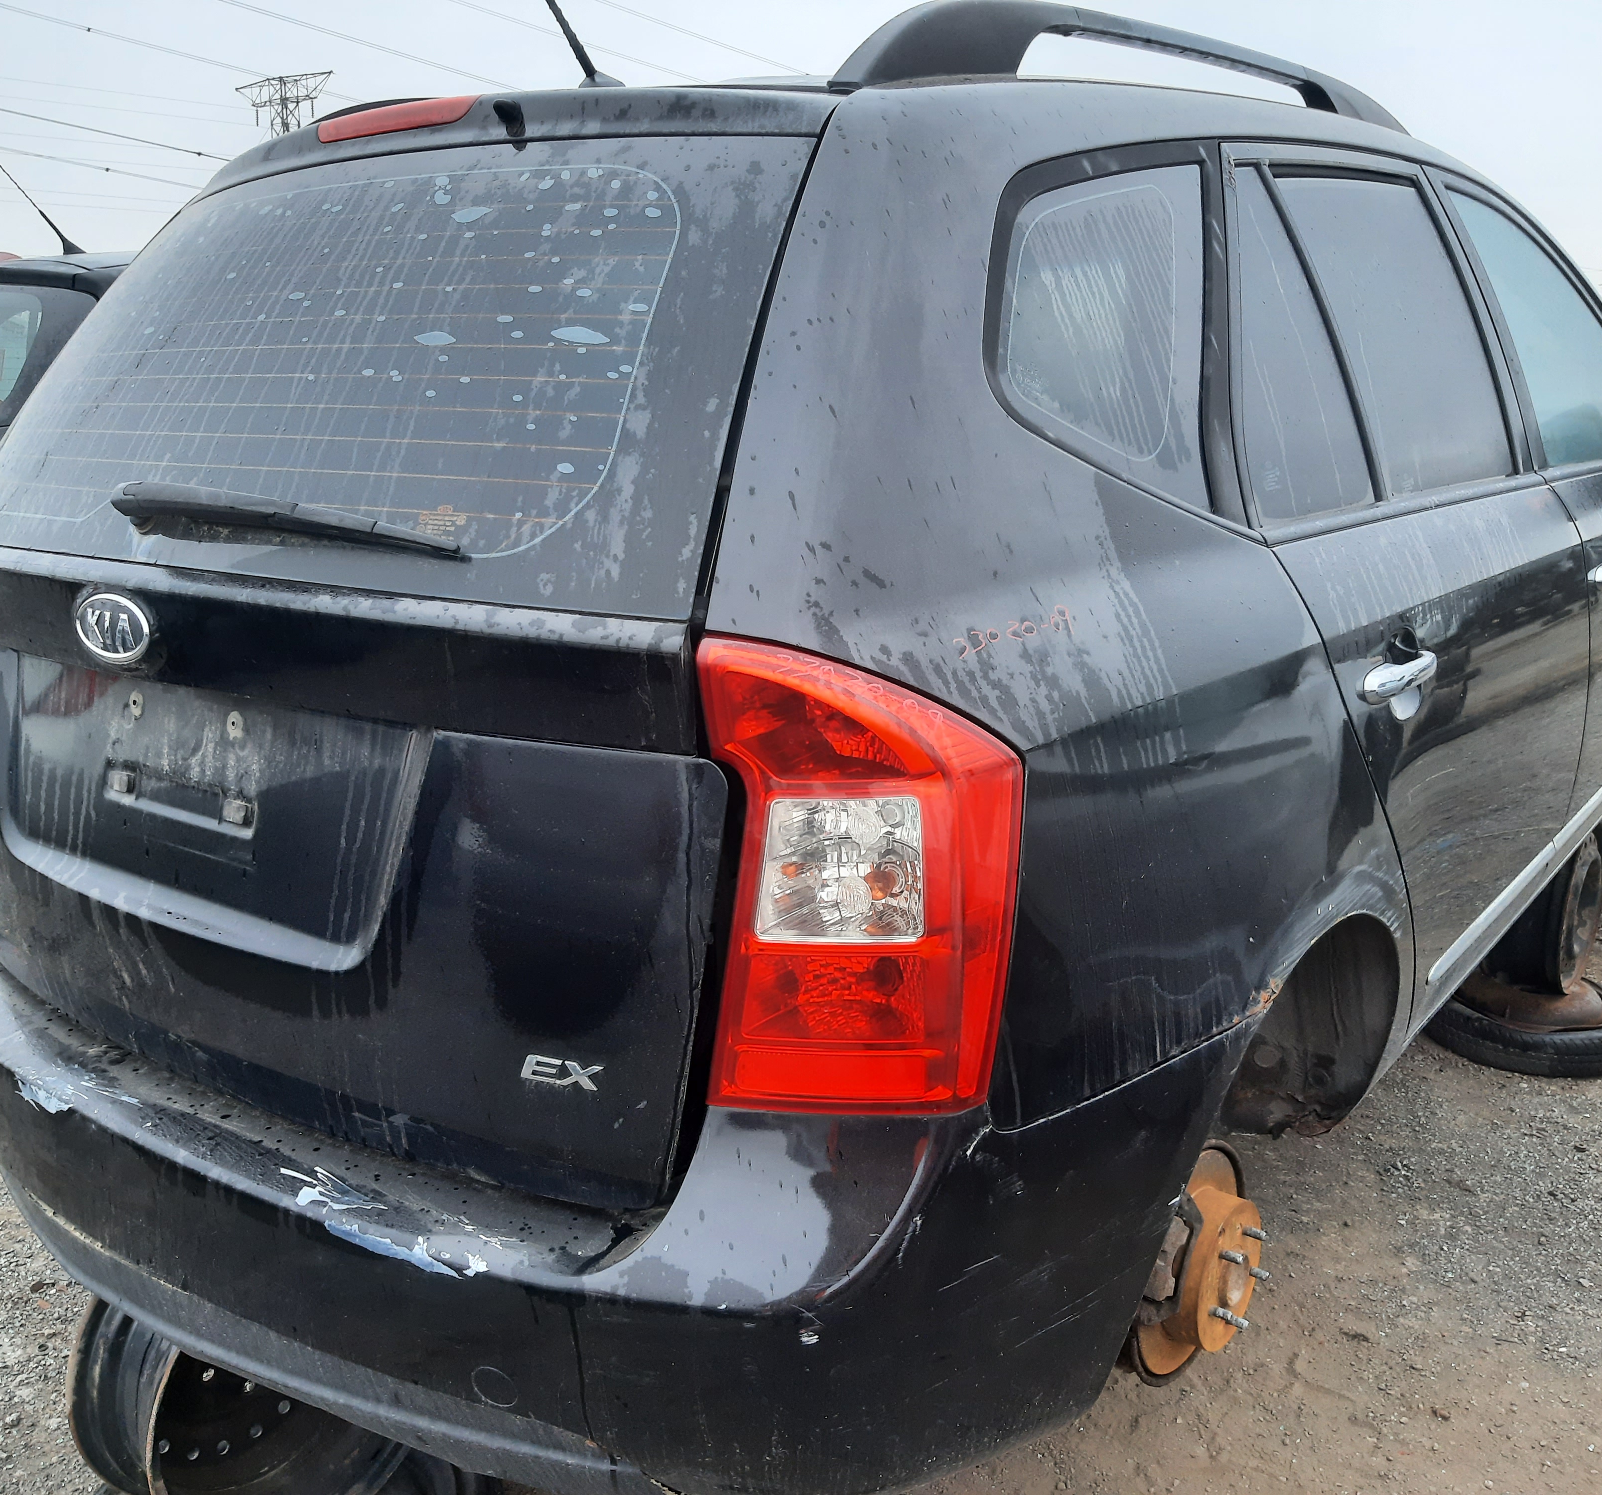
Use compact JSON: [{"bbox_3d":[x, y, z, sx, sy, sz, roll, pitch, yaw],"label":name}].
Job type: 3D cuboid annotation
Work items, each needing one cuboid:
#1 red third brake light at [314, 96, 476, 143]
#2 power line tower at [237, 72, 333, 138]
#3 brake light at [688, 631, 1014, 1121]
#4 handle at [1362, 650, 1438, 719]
[{"bbox_3d":[-0.444,-0.690,1.630,0.280,0.038,0.045,9,17,37],"label":"red third brake light"},{"bbox_3d":[-56.868,-56.061,169.164,17.000,37.000,8.000,9,16,35],"label":"power line tower"},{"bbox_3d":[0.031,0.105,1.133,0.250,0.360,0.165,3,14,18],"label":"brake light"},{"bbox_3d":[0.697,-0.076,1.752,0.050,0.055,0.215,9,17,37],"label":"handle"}]

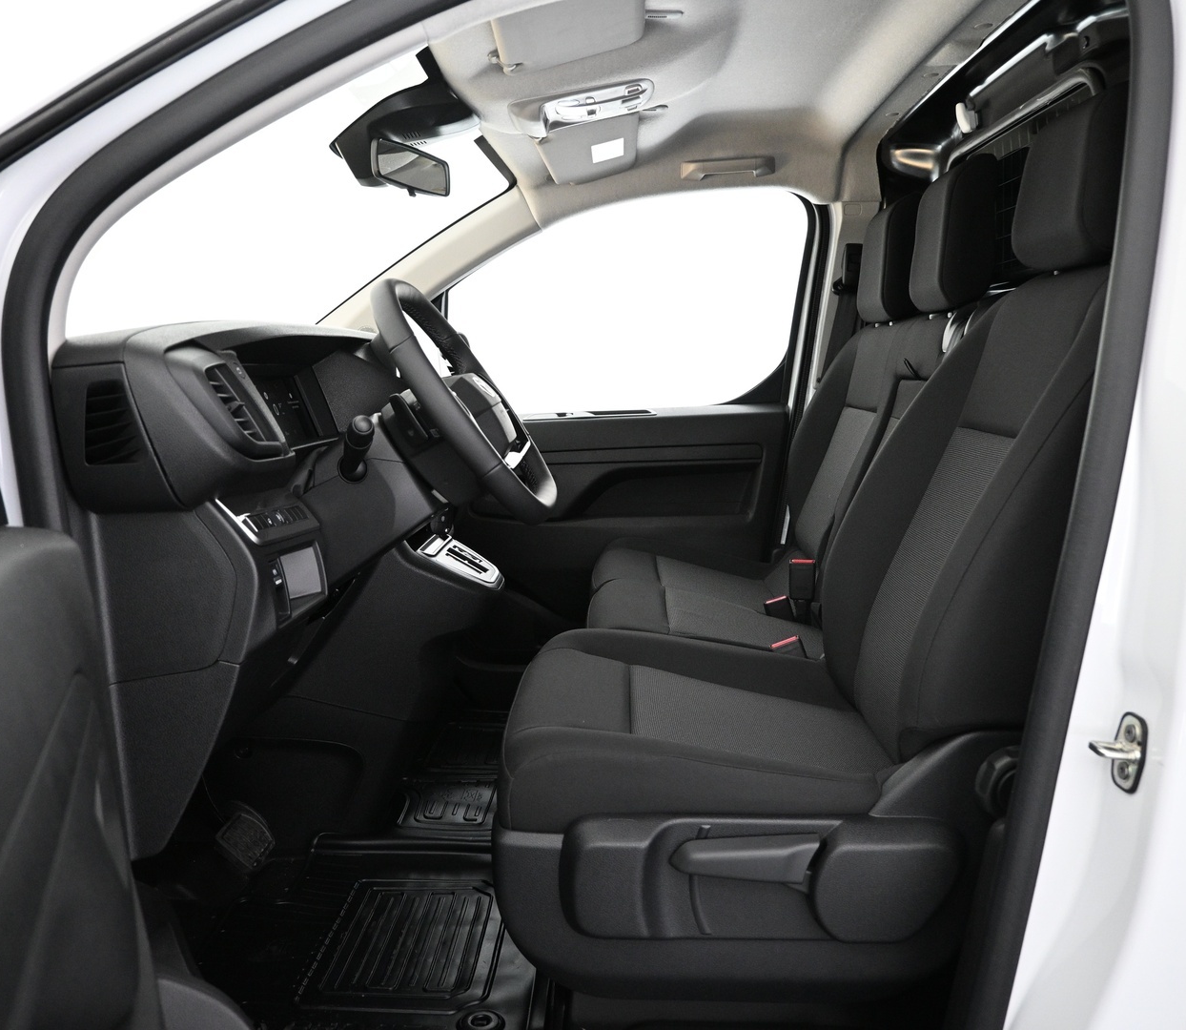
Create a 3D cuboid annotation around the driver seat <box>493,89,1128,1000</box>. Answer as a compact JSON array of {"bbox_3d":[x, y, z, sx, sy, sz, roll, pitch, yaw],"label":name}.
[{"bbox_3d":[0.298,-0.002,1.389,0.825,1.085,0.540,-1,8,2],"label":"driver seat"}]

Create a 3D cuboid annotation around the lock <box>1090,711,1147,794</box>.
[{"bbox_3d":[0.504,0.228,0.993,0.041,0.065,0.046,-1,8,2],"label":"lock"}]

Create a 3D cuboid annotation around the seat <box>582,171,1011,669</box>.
[{"bbox_3d":[0.355,-0.150,1.917,0.745,0.970,0.400,-1,8,2],"label":"seat"}]

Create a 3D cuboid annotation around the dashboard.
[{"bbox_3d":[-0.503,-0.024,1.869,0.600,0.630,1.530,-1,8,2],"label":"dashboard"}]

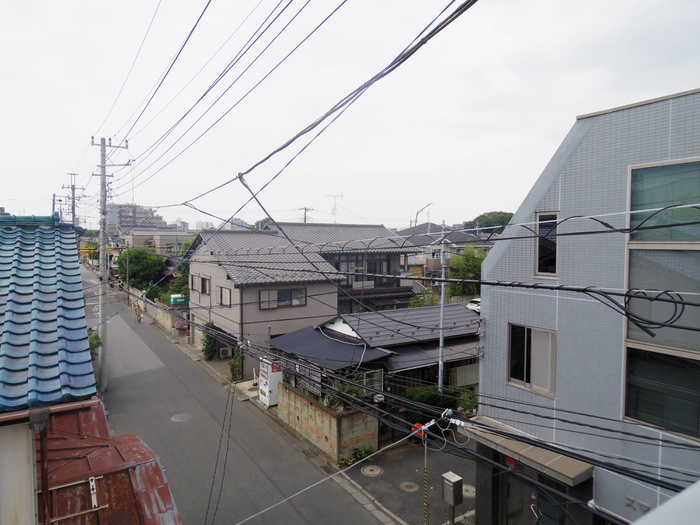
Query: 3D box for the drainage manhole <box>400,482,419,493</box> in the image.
[{"bbox_3d":[1.724,6.498,13.408,0.540,0.050,0.540,0,2,0],"label":"drainage manhole"}]

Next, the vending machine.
[{"bbox_3d":[-3.401,5.136,20.193,0.710,1.810,1.020,-1,3,-32],"label":"vending machine"}]

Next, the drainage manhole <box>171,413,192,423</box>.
[{"bbox_3d":[-6.731,6.230,18.601,0.780,0.050,0.780,-1,3,-32],"label":"drainage manhole"}]

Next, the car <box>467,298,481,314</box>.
[{"bbox_3d":[12.987,4.298,44.875,4.200,1.550,1.700,-1,3,-32],"label":"car"}]

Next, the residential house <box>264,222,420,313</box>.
[{"bbox_3d":[-1.193,1.043,39.219,12.100,8.600,11.500,-1,3,-32],"label":"residential house"}]

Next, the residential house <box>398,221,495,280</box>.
[{"bbox_3d":[9.539,-0.055,52.498,10.400,8.950,9.200,-1,3,-32],"label":"residential house"}]

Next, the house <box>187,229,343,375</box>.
[{"bbox_3d":[-5.891,1.905,29.202,6.250,7.700,11.300,-1,3,-32],"label":"house"}]

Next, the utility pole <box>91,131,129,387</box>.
[{"bbox_3d":[-11.287,0.119,21.878,1.450,11.850,0.500,-1,3,-32],"label":"utility pole"}]

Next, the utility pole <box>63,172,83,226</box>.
[{"bbox_3d":[-24.907,-1.497,41.935,1.700,13.200,0.600,-1,3,-32],"label":"utility pole"}]

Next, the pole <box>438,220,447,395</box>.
[{"bbox_3d":[3.405,2.422,17.231,0.180,7.800,0.180,-1,3,-32],"label":"pole"}]

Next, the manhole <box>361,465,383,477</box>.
[{"bbox_3d":[0.683,6.451,14.371,0.680,0.050,0.680,0,2,0],"label":"manhole"}]

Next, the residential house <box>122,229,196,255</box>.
[{"bbox_3d":[-28.775,-0.519,69.673,9.500,8.800,9.500,-1,3,-32],"label":"residential house"}]

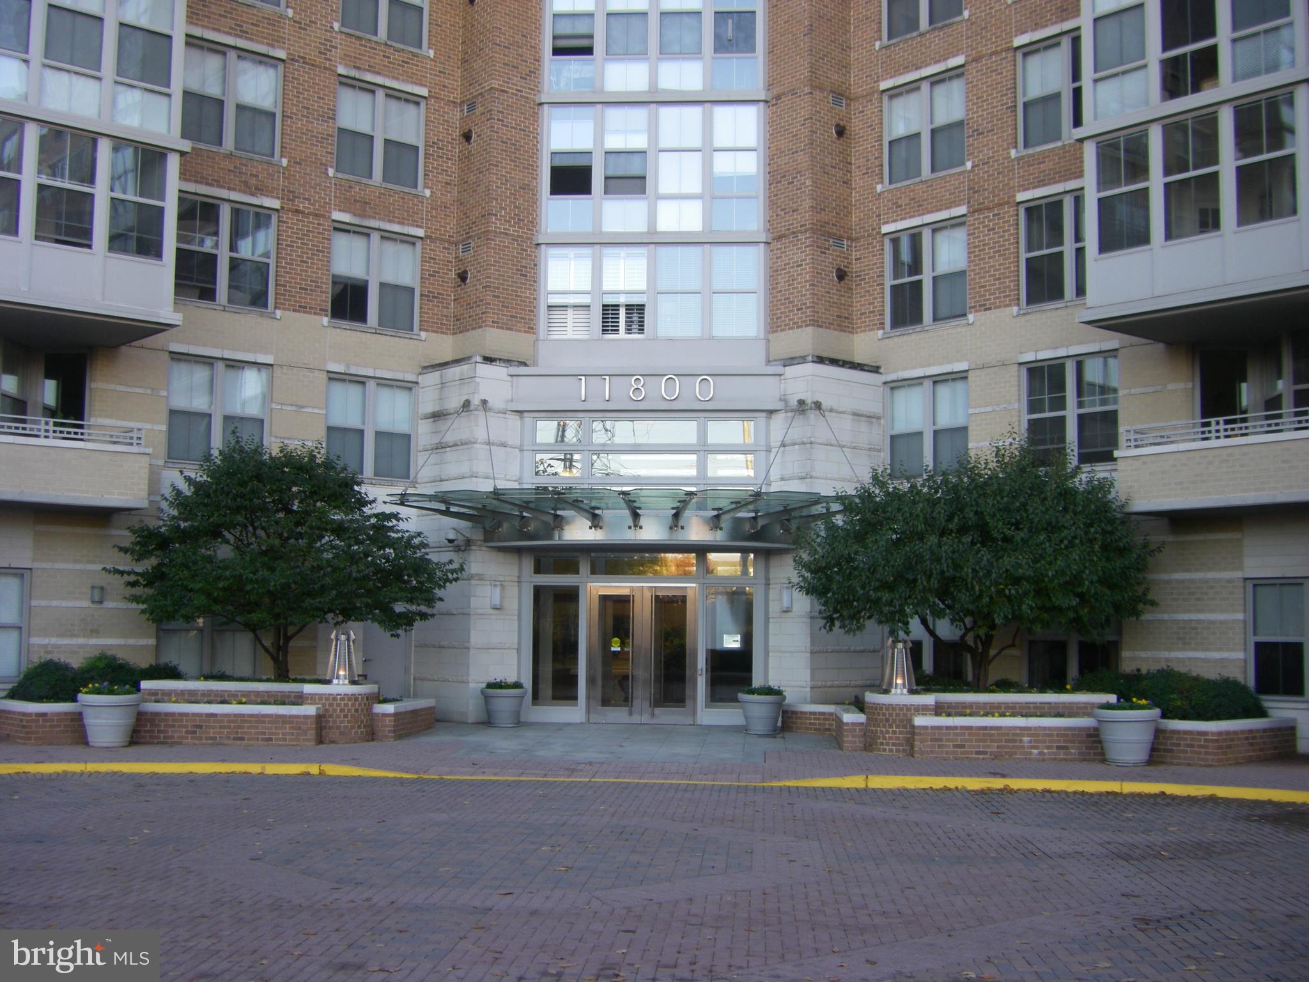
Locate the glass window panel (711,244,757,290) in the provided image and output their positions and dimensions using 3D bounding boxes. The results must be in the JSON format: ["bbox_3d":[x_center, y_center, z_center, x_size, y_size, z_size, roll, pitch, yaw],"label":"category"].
[{"bbox_3d":[1.493,-4.165,29.634,0.848,0.845,0.060,0,-5,4],"label":"glass window panel"}]

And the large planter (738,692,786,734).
[{"bbox_3d":[1.758,3.619,25.869,0.765,0.636,0.765,0,-5,4],"label":"large planter"}]

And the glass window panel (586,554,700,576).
[{"bbox_3d":[-0.192,1.289,27.749,1.868,0.389,0.060,0,-5,4],"label":"glass window panel"}]

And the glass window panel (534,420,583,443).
[{"bbox_3d":[-1.718,-1.066,28.674,0.855,0.419,0.060,0,-5,4],"label":"glass window panel"}]

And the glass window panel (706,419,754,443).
[{"bbox_3d":[1.376,-1.065,28.698,0.849,0.425,0.060,0,-5,4],"label":"glass window panel"}]

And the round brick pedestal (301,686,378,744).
[{"bbox_3d":[-4.615,3.256,23.275,1.060,0.837,0.900,0,-5,4],"label":"round brick pedestal"}]

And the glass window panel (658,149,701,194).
[{"bbox_3d":[0.471,-5.999,29.860,0.808,0.846,0.060,0,-5,4],"label":"glass window panel"}]

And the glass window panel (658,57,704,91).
[{"bbox_3d":[0.498,-7.876,30.052,0.843,0.618,0.060,0,-5,4],"label":"glass window panel"}]

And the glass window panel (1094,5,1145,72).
[{"bbox_3d":[6.704,-6.506,22.901,0.060,0.822,0.841,5,-7,-41],"label":"glass window panel"}]

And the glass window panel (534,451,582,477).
[{"bbox_3d":[-1.756,-0.487,29.083,0.876,0.471,0.060,0,-5,4],"label":"glass window panel"}]

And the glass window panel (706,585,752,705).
[{"bbox_3d":[1.329,2.741,28.093,0.813,2.133,0.060,0,-5,4],"label":"glass window panel"}]

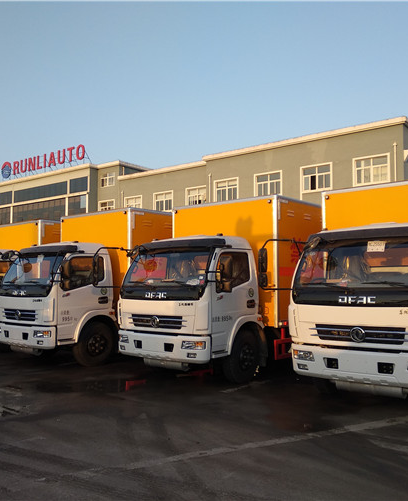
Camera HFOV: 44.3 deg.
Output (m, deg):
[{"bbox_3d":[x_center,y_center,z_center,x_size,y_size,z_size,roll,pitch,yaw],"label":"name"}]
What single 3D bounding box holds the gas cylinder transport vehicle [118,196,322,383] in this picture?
[{"bbox_3d":[1.361,0.714,10.365,2.400,3.070,6.830,-3,-5,39],"label":"gas cylinder transport vehicle"}]

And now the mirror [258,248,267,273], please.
[{"bbox_3d":[0.775,0.132,6.599,0.080,0.330,0.190,1,-4,-18],"label":"mirror"}]

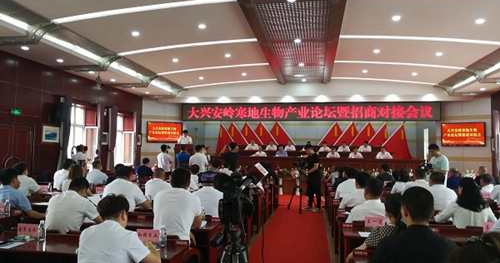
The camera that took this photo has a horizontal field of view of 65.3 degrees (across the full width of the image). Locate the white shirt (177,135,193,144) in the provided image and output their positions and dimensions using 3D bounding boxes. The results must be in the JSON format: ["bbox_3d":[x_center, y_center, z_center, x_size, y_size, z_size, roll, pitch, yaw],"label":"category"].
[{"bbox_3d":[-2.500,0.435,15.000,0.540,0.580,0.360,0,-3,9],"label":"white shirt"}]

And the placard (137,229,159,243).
[{"bbox_3d":[-0.809,0.838,3.115,0.185,0.105,0.060,0,-3,10],"label":"placard"}]

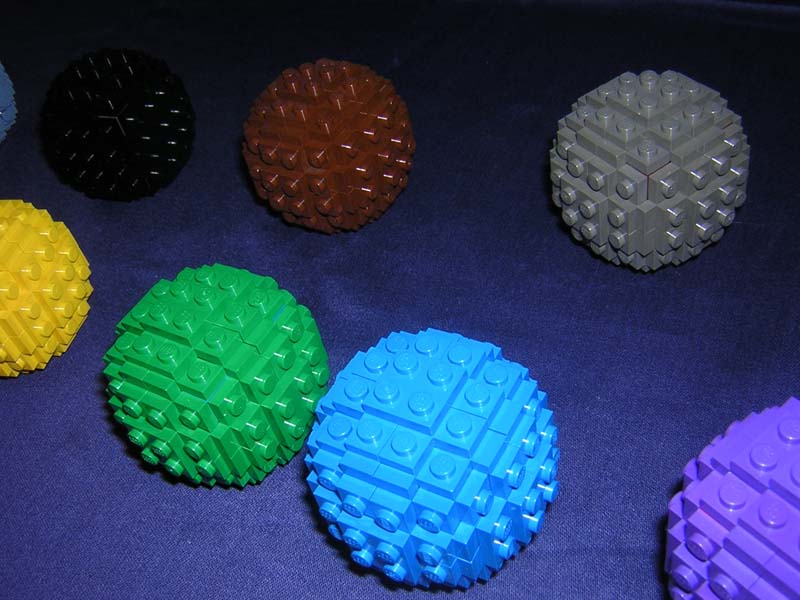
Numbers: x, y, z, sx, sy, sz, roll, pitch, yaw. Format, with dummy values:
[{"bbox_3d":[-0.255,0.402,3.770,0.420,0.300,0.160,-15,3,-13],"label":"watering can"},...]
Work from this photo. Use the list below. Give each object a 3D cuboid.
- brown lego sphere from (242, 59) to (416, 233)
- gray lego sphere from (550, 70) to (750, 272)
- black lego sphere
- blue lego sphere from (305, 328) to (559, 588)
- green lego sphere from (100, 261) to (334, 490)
[{"bbox_3d":[-0.023,-0.051,0.278,0.056,0.056,0.056,-7,46,8],"label":"brown lego sphere"},{"bbox_3d":[0.073,-0.038,0.245,0.056,0.056,0.056,-7,46,8],"label":"gray lego sphere"},{"bbox_3d":[-0.108,-0.067,0.322,0.056,0.056,0.056,6,50,19],"label":"black lego sphere"},{"bbox_3d":[0.007,0.035,0.188,0.056,0.056,0.056,-7,46,8],"label":"blue lego sphere"},{"bbox_3d":[-0.047,0.019,0.217,0.056,0.056,0.056,-7,46,8],"label":"green lego sphere"}]

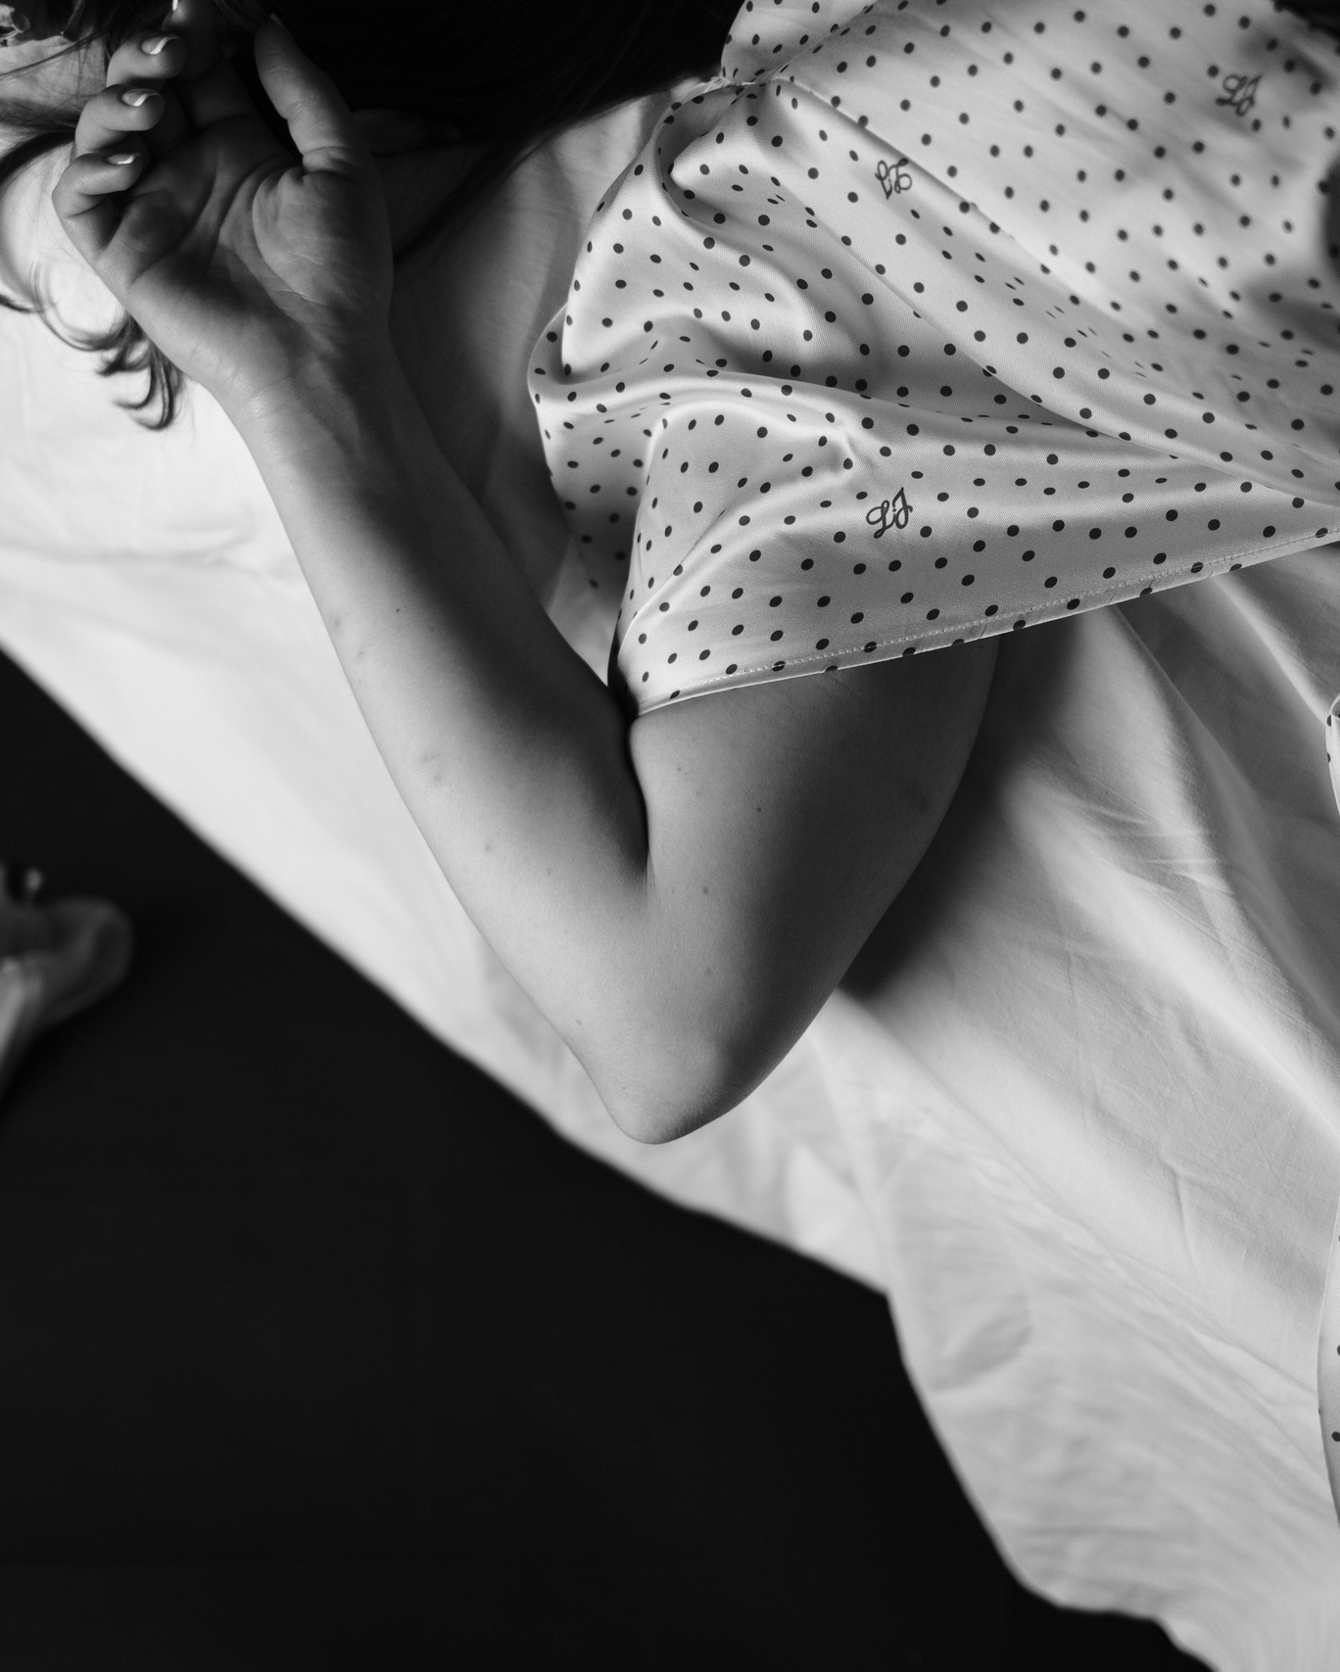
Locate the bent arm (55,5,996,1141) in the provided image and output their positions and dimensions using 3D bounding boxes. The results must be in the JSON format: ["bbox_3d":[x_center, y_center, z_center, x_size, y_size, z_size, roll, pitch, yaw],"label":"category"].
[{"bbox_3d":[-0.046,-0.086,1.210,0.305,0.150,0.375,-2,80,-1],"label":"bent arm"}]

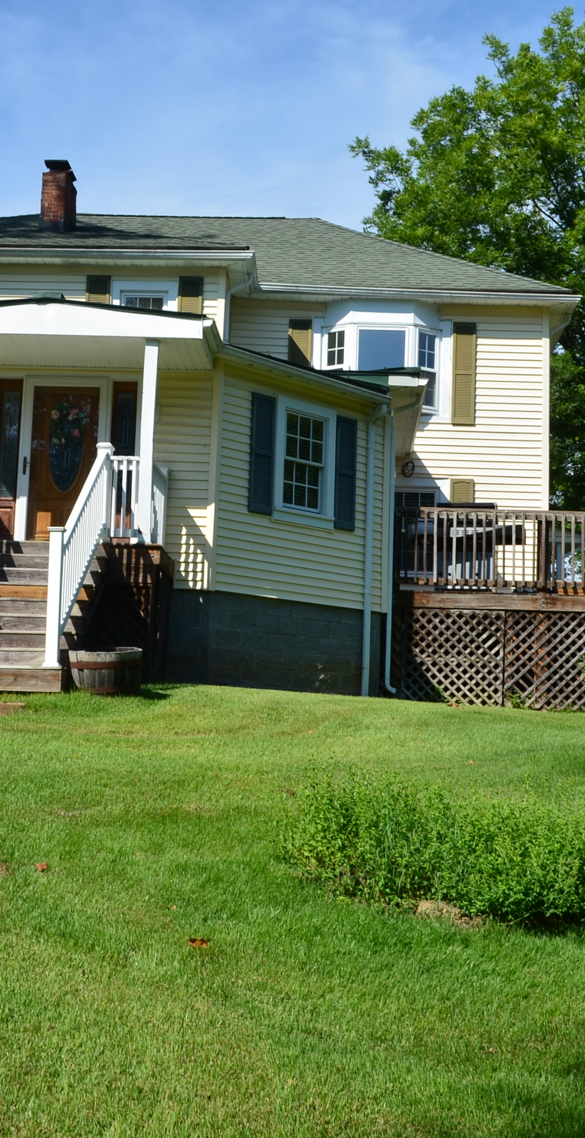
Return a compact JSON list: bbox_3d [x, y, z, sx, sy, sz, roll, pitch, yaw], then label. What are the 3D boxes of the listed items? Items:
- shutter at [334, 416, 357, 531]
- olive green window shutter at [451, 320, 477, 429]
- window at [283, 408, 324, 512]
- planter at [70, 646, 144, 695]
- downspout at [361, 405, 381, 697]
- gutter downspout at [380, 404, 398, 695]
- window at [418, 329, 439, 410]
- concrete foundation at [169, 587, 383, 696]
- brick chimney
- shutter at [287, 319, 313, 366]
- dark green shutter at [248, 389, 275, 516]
[{"bbox_3d":[0.669,-1.159,15.650,0.350,1.380,0.045,9,-10,-43],"label":"shutter"},{"bbox_3d":[2.351,-2.666,17.558,0.320,1.430,0.045,2,-7,2],"label":"olive green window shutter"},{"bbox_3d":[0.140,-1.258,15.244,0.100,1.160,0.680,-5,-10,45],"label":"window"},{"bbox_3d":[-1.586,0.900,10.946,0.620,0.400,0.620,2,-7,2],"label":"planter"},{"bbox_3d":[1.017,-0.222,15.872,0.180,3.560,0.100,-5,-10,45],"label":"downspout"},{"bbox_3d":[1.233,-0.261,16.040,0.150,3.636,0.090,2,-7,2],"label":"gutter downspout"},{"bbox_3d":[2.303,-3.385,21.777,0.440,1.320,0.100,6,-9,-32],"label":"window"},{"bbox_3d":[-0.143,0.916,15.011,0.420,1.080,3.200,-5,-10,45],"label":"concrete foundation"},{"bbox_3d":[-3.382,-5.261,18.613,0.350,1.150,0.650,2,-7,2],"label":"brick chimney"},{"bbox_3d":[0.090,-2.731,17.632,0.320,1.430,0.045,2,-7,2],"label":"shutter"},{"bbox_3d":[-0.324,-1.301,14.612,0.359,1.376,0.040,9,-10,-43],"label":"dark green shutter"}]

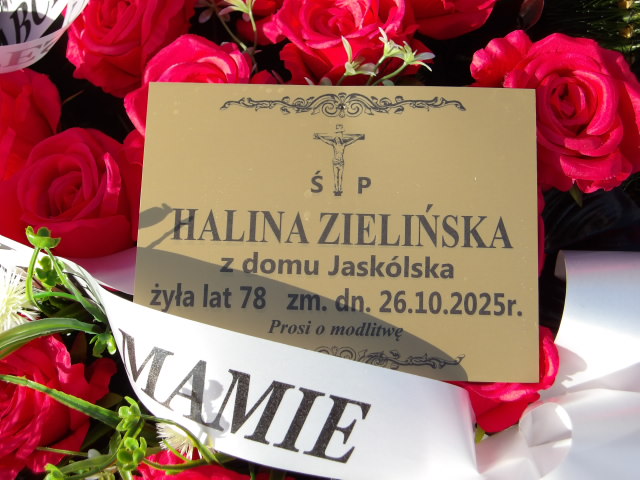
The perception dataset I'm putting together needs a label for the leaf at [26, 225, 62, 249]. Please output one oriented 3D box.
[{"bbox_3d":[-0.132,-0.001,0.468,0.016,0.009,0.013,2,18,1],"label":"leaf"}]

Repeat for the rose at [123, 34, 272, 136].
[{"bbox_3d":[-0.068,-0.081,0.540,0.082,0.060,0.080,-2,69,4],"label":"rose"}]

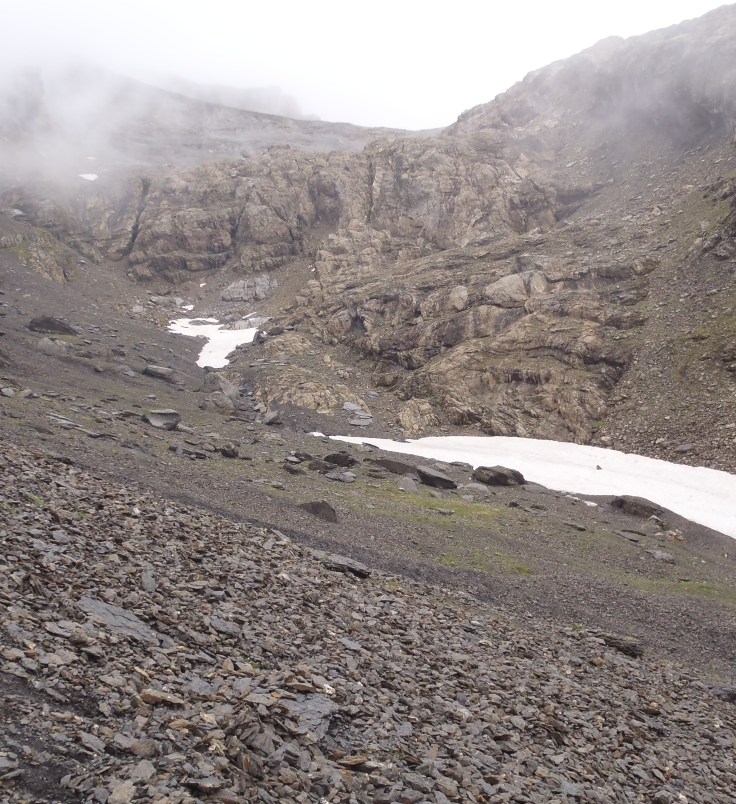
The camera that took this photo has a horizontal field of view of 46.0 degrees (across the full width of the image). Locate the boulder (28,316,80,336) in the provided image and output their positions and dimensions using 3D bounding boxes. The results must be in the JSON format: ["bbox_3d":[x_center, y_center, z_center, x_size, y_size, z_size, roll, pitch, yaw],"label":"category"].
[{"bbox_3d":[-14.462,-3.483,40.000,2.282,0.833,1.483,0,0,-20],"label":"boulder"}]

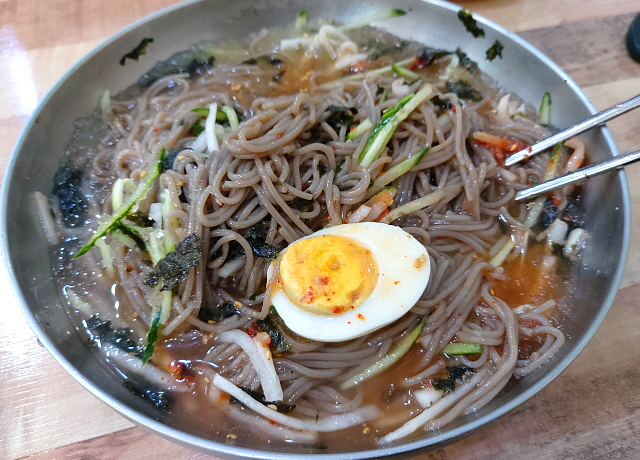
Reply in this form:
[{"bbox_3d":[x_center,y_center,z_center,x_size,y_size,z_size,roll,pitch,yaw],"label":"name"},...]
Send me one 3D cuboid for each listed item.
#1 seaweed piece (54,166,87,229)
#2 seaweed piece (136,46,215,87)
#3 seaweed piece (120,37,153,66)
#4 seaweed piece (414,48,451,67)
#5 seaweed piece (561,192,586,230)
[{"bbox_3d":[-0.104,-0.015,0.193,0.009,0.005,0.033,-24,59,-14],"label":"seaweed piece"},{"bbox_3d":[-0.074,-0.085,0.240,0.041,0.004,0.014,-31,62,-19],"label":"seaweed piece"},{"bbox_3d":[-0.093,-0.091,0.236,0.003,0.005,0.021,15,56,44],"label":"seaweed piece"},{"bbox_3d":[0.058,-0.090,0.238,0.019,0.004,0.008,-23,59,-14],"label":"seaweed piece"},{"bbox_3d":[0.102,-0.008,0.187,0.006,0.004,0.019,0,56,1],"label":"seaweed piece"}]

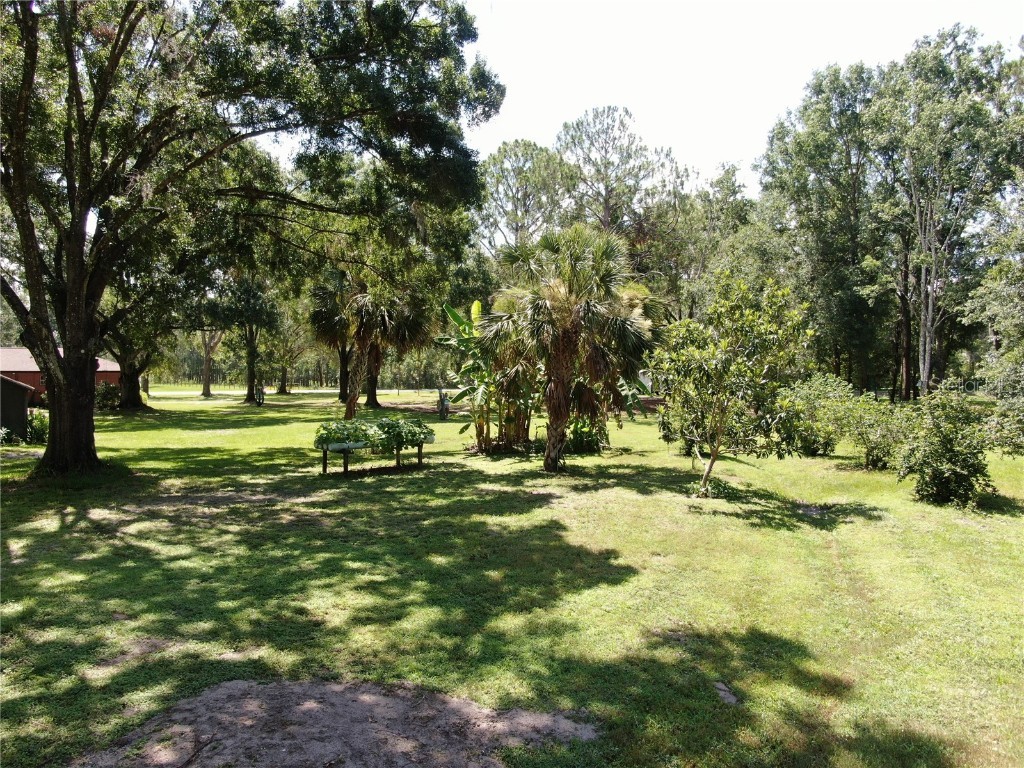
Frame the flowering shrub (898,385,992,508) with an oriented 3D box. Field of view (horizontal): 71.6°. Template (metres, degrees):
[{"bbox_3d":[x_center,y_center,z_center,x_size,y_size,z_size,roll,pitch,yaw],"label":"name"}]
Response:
[{"bbox_3d":[7.919,1.116,13.000,1.720,2.070,1.700,0,0,0],"label":"flowering shrub"}]

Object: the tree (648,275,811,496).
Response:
[{"bbox_3d":[4.227,0.007,13.800,3.090,4.270,3.000,0,0,0],"label":"tree"}]

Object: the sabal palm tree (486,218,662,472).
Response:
[{"bbox_3d":[1.483,-0.967,18.000,4.370,6.150,4.200,0,0,0],"label":"sabal palm tree"}]

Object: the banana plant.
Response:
[{"bbox_3d":[-1.379,-0.254,22.000,1.880,4.670,1.900,0,0,0],"label":"banana plant"}]

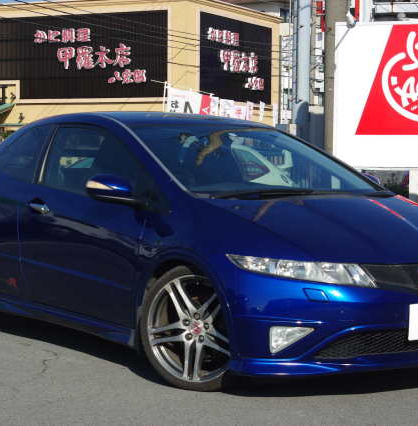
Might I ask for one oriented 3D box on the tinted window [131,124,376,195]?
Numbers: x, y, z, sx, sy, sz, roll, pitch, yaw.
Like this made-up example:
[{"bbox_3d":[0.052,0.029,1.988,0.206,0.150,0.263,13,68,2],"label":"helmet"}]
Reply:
[{"bbox_3d":[0.262,-0.307,6.788,1.340,0.120,0.960,-2,30,-36],"label":"tinted window"}]

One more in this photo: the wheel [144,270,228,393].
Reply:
[{"bbox_3d":[-0.033,0.570,5.968,0.640,0.640,0.225,2,4,39],"label":"wheel"}]

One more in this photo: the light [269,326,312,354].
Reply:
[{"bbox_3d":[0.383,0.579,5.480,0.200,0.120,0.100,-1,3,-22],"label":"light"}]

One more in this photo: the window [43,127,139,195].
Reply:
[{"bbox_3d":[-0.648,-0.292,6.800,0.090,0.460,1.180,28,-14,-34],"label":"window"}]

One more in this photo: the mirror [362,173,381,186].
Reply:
[{"bbox_3d":[0.964,-0.171,7.369,0.235,0.175,0.180,-2,4,-36],"label":"mirror"}]

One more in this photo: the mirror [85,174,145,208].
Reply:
[{"bbox_3d":[-0.493,-0.115,6.296,0.235,0.175,0.180,-2,4,-36],"label":"mirror"}]

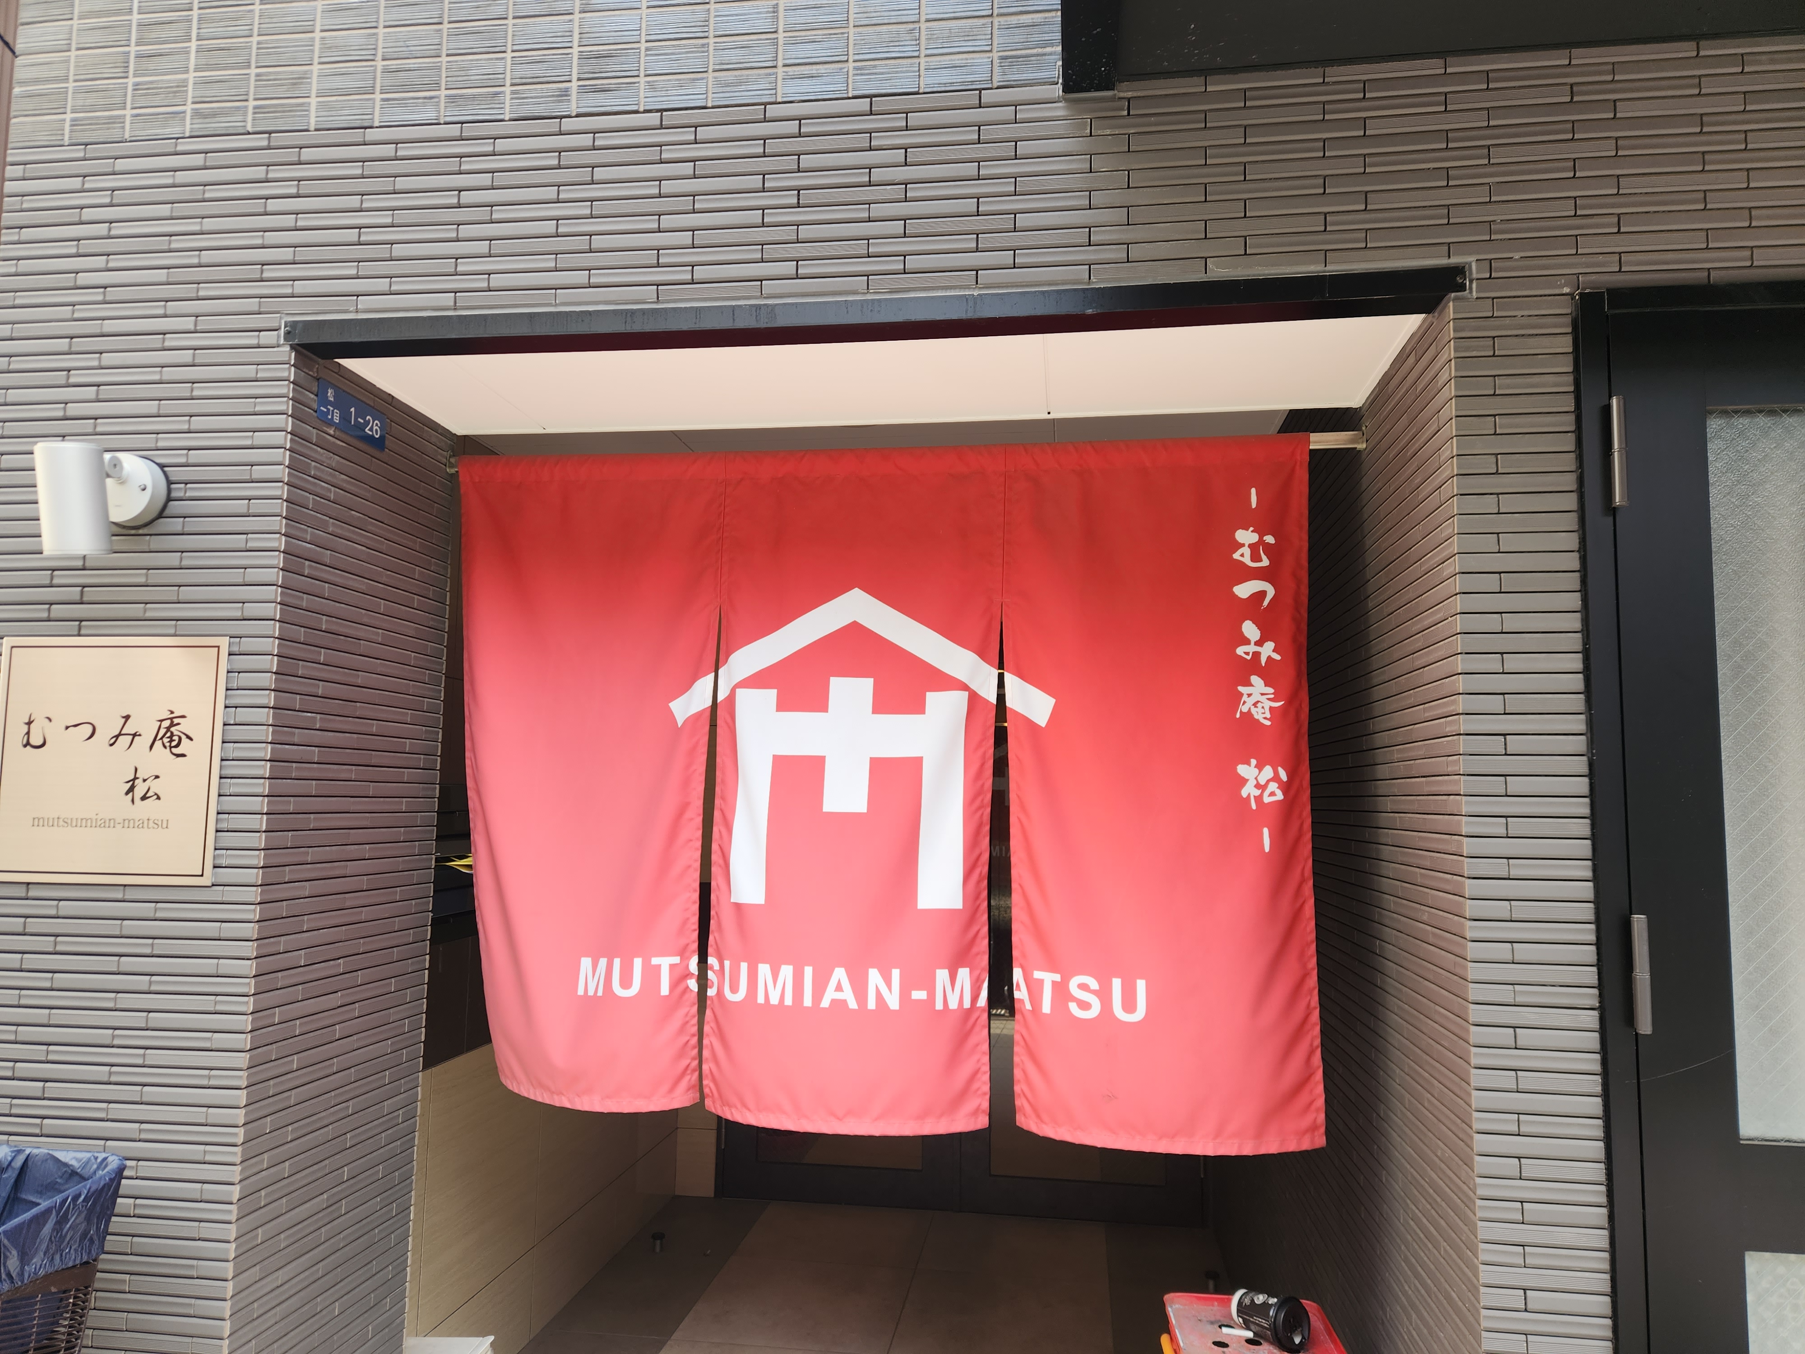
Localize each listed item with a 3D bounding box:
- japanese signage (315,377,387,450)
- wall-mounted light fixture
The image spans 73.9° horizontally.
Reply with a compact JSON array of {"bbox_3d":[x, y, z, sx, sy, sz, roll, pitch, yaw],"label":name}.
[{"bbox_3d":[-0.853,-0.406,1.874,0.008,0.061,0.178,0,-6,8],"label":"japanese signage"},{"bbox_3d":[-1.127,-0.248,1.664,0.116,0.171,0.157,0,-6,8],"label":"wall-mounted light fixture"}]

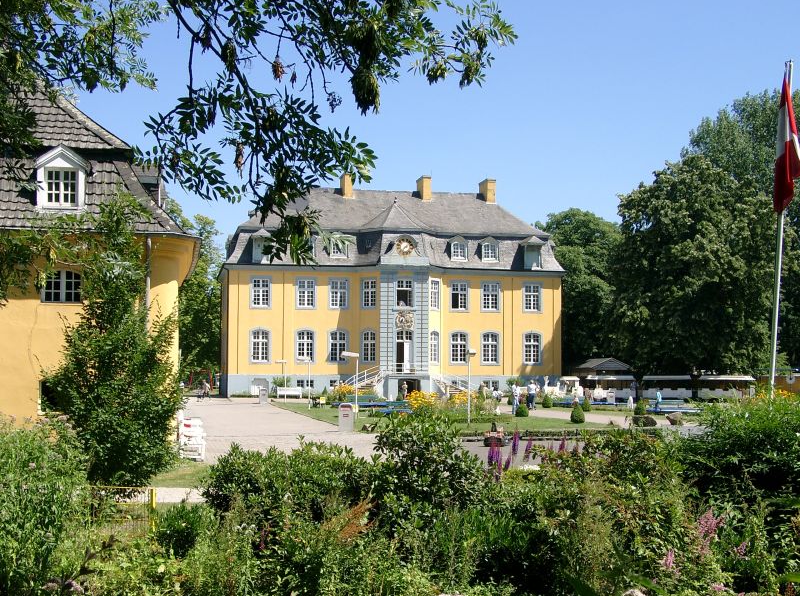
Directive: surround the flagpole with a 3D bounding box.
[{"bbox_3d":[8.142,-0.725,24.805,0.160,8.920,0.160,5,-4,0],"label":"flagpole"}]

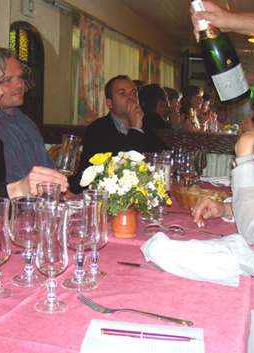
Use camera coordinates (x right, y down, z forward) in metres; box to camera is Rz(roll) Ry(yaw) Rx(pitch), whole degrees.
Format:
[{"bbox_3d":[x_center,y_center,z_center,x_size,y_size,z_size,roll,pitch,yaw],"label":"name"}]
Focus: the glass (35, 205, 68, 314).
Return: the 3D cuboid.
[{"bbox_3d":[-0.126,0.138,0.820,0.056,0.174,0.056,2,8,0],"label":"glass"}]

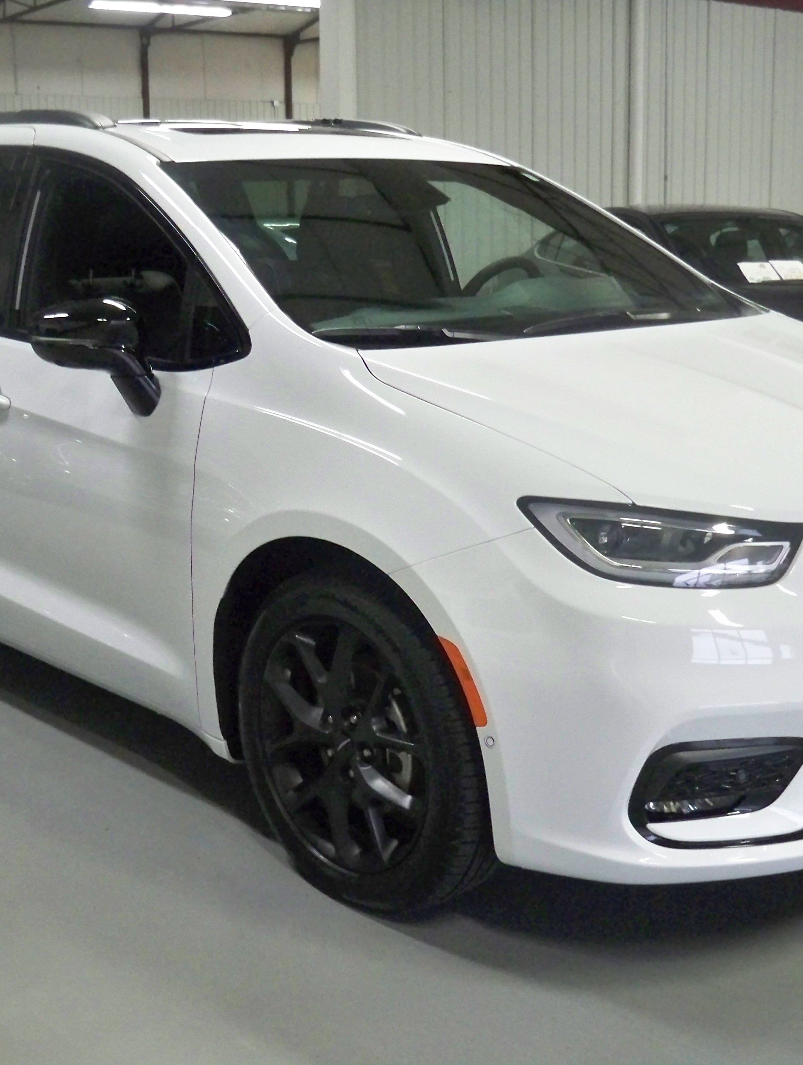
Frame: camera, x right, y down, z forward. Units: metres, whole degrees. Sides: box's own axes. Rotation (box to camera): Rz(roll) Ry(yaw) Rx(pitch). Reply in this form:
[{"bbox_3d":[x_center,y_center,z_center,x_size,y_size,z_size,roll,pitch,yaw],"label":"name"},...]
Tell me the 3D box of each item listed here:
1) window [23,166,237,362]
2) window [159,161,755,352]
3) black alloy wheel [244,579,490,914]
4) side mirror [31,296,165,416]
[{"bbox_3d":[-0.669,-0.676,3.498,1.110,0.520,0.080,13,0,44],"label":"window"},{"bbox_3d":[0.202,-0.774,3.811,1.580,0.130,1.020,-10,41,-42],"label":"window"},{"bbox_3d":[-0.050,0.420,3.036,0.250,0.735,0.735,-10,16,-42],"label":"black alloy wheel"},{"bbox_3d":[-0.711,-0.410,3.322,0.250,0.280,0.200,-10,16,-42],"label":"side mirror"}]

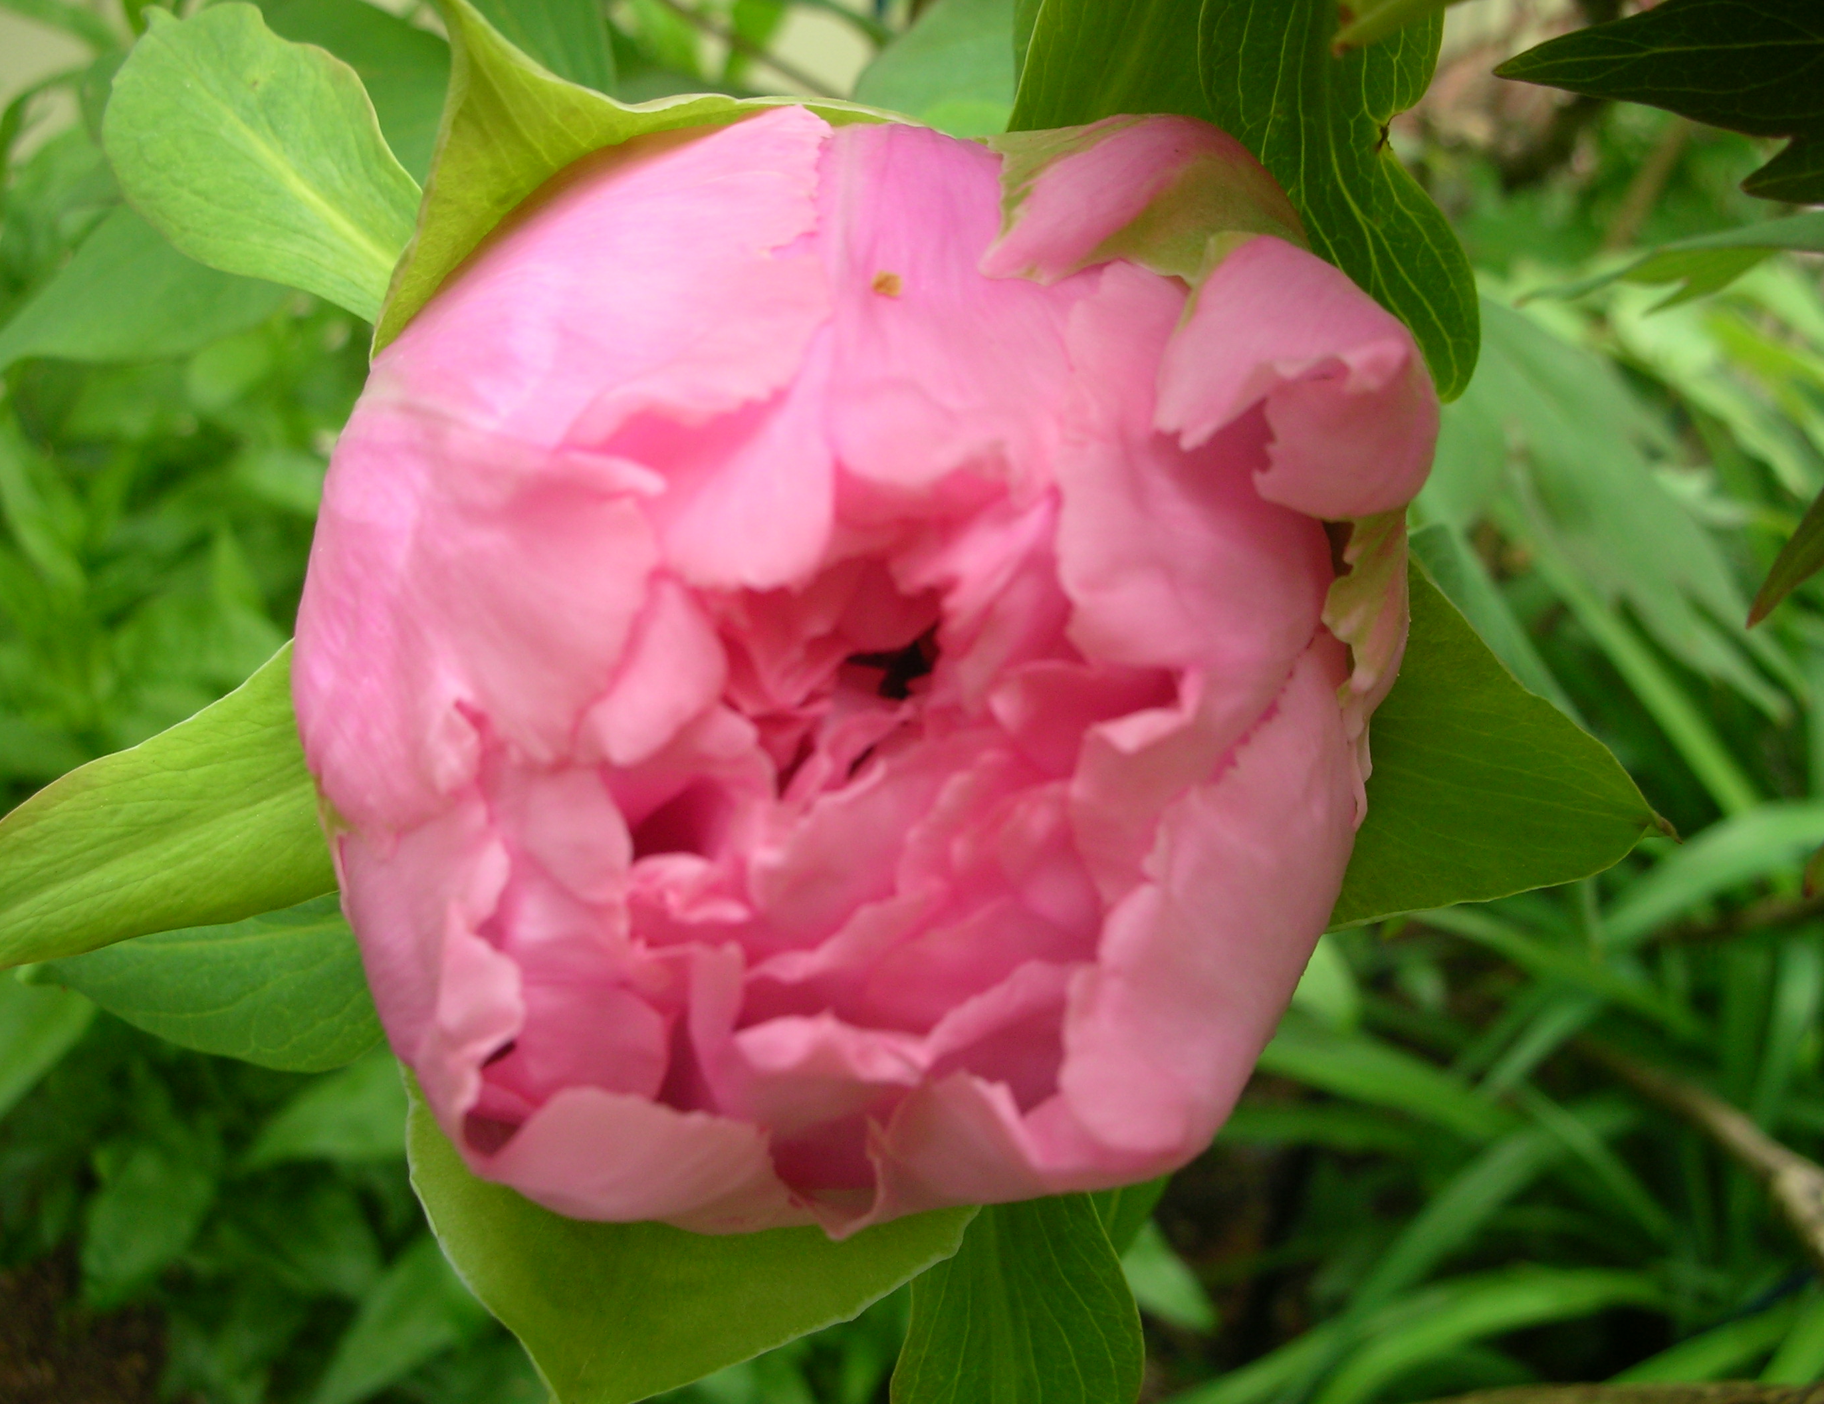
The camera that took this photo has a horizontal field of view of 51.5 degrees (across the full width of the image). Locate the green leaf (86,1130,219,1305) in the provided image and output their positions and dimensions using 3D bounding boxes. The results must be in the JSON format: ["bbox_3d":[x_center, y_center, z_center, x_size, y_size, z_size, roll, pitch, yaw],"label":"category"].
[{"bbox_3d":[-0.241,0.163,0.600,0.042,0.012,0.062,26,53,6],"label":"green leaf"}]

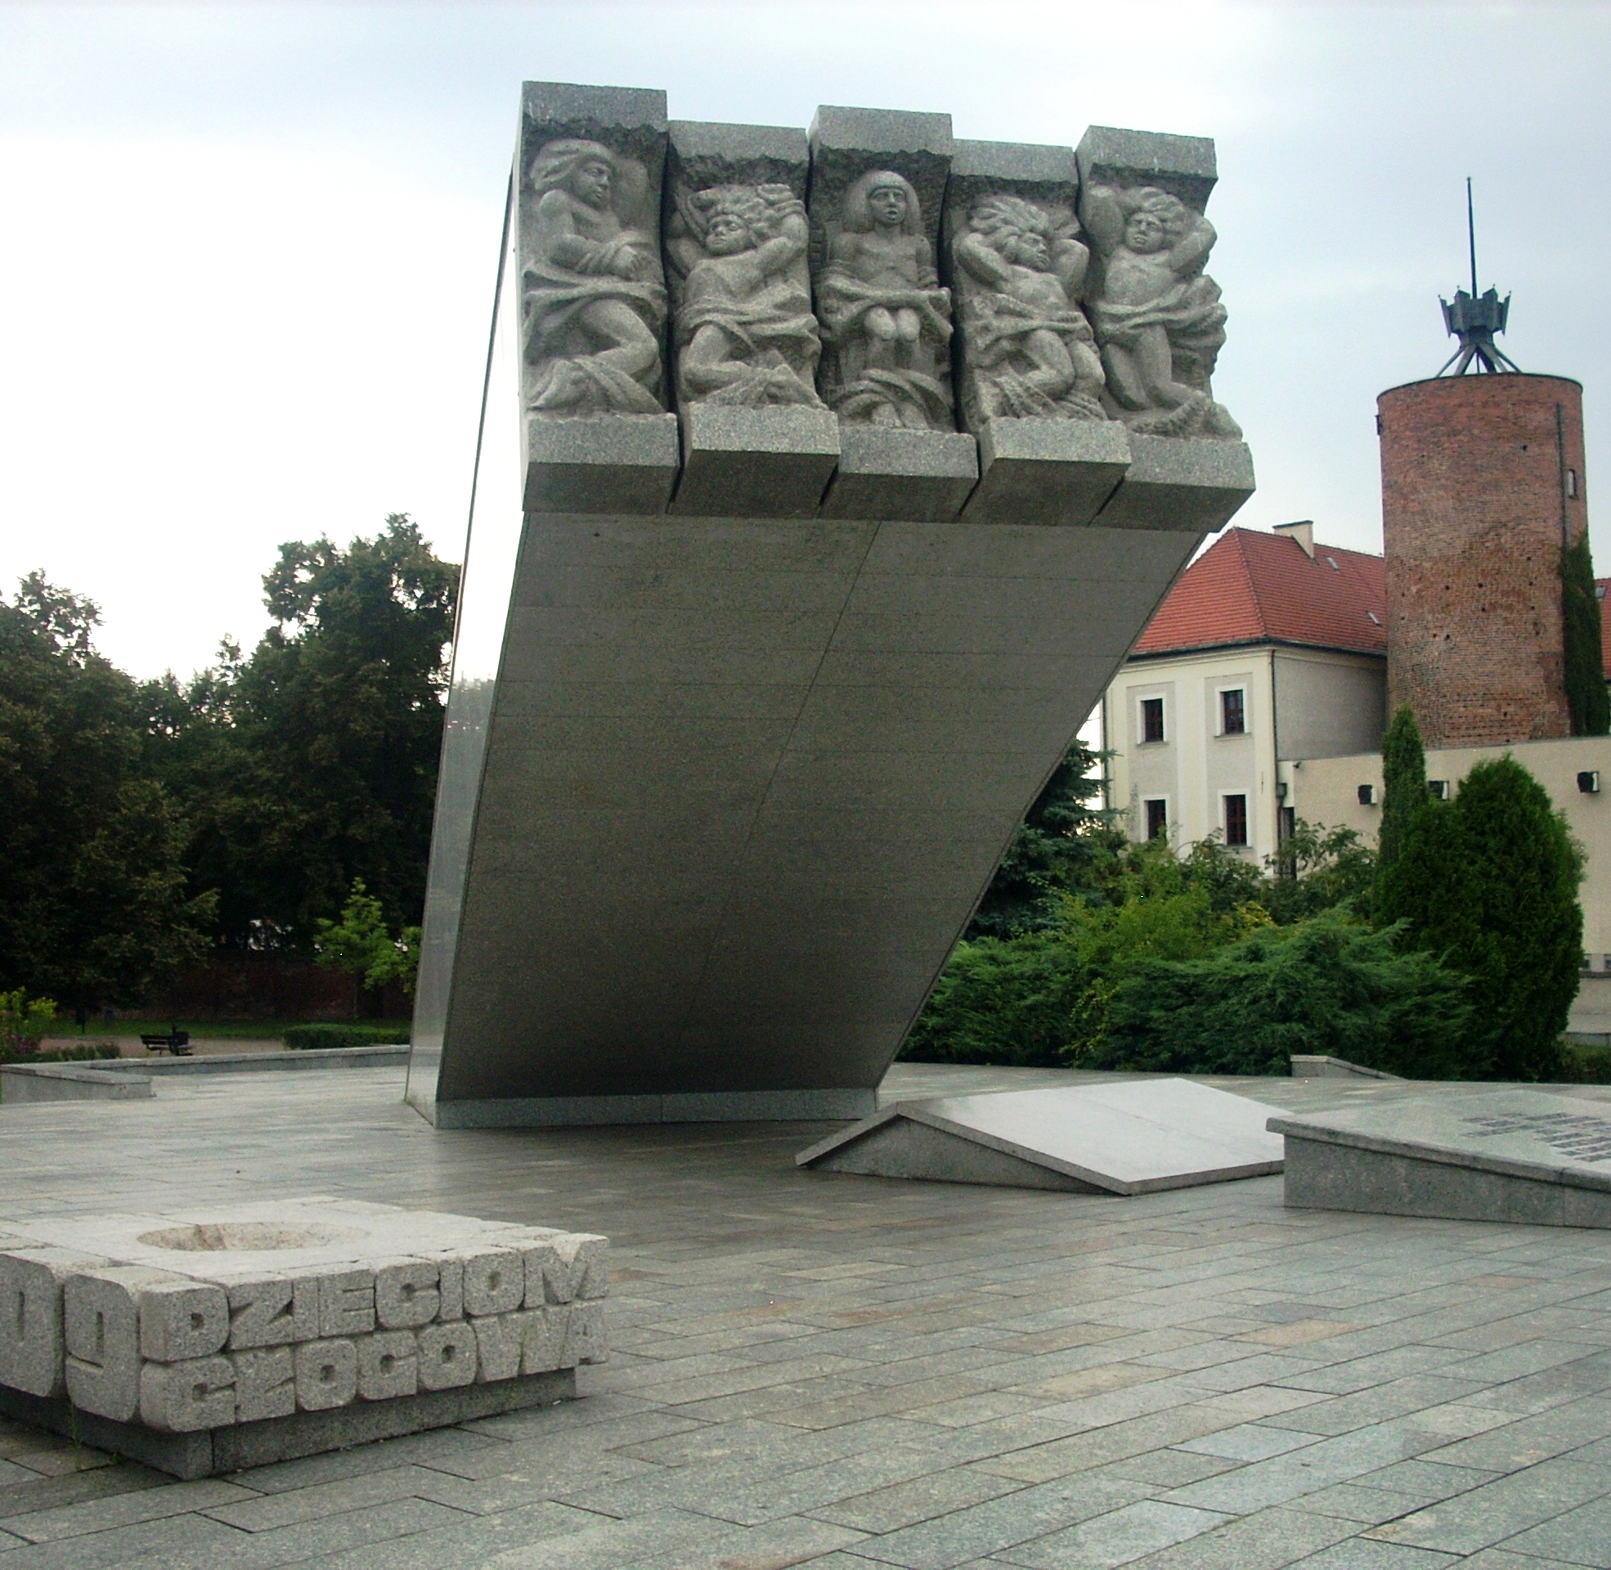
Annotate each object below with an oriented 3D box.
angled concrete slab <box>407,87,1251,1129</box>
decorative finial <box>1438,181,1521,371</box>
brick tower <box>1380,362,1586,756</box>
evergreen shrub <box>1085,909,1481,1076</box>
[{"bbox_3d":[-1.106,-0.249,22.331,4.830,7.500,16.400,1,-5,-12],"label":"angled concrete slab"},{"bbox_3d":[28.620,-21.453,95.377,3.600,9.124,3.600,0,-5,0],"label":"decorative finial"},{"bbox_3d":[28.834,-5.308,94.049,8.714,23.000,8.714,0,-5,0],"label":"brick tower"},{"bbox_3d":[7.749,3.459,36.983,6.000,2.450,4.500,0,-5,0],"label":"evergreen shrub"}]

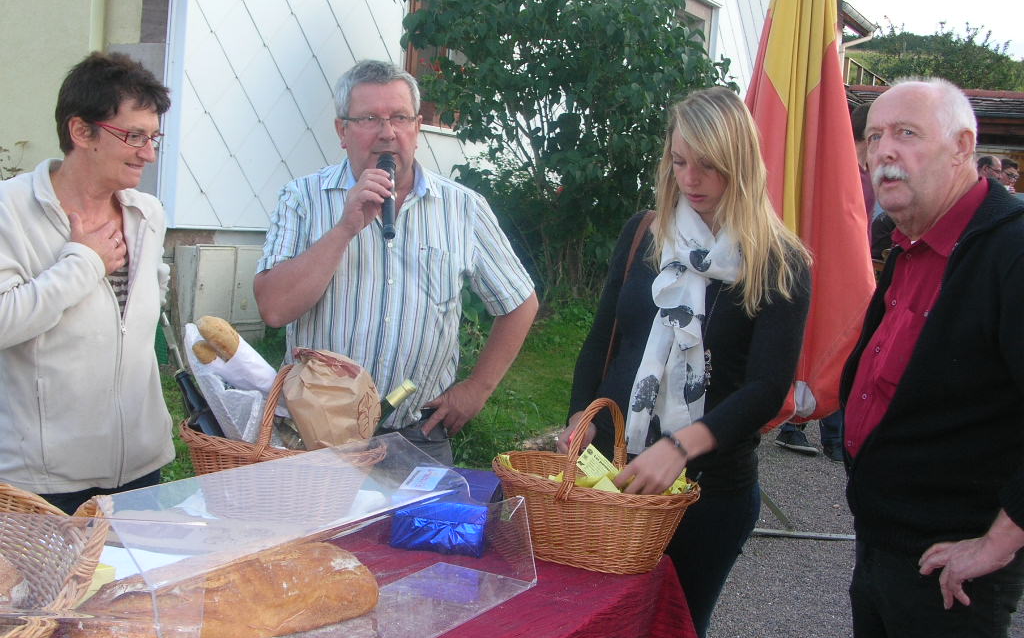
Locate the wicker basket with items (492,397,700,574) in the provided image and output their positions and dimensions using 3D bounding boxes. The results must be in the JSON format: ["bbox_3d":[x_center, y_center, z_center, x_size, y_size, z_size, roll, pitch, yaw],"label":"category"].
[{"bbox_3d":[0.167,0.299,2.720,0.400,0.300,0.300,6,5,23],"label":"wicker basket with items"}]

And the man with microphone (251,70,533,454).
[{"bbox_3d":[-0.271,0.325,2.990,0.590,1.710,0.420,4,4,-6],"label":"man with microphone"}]

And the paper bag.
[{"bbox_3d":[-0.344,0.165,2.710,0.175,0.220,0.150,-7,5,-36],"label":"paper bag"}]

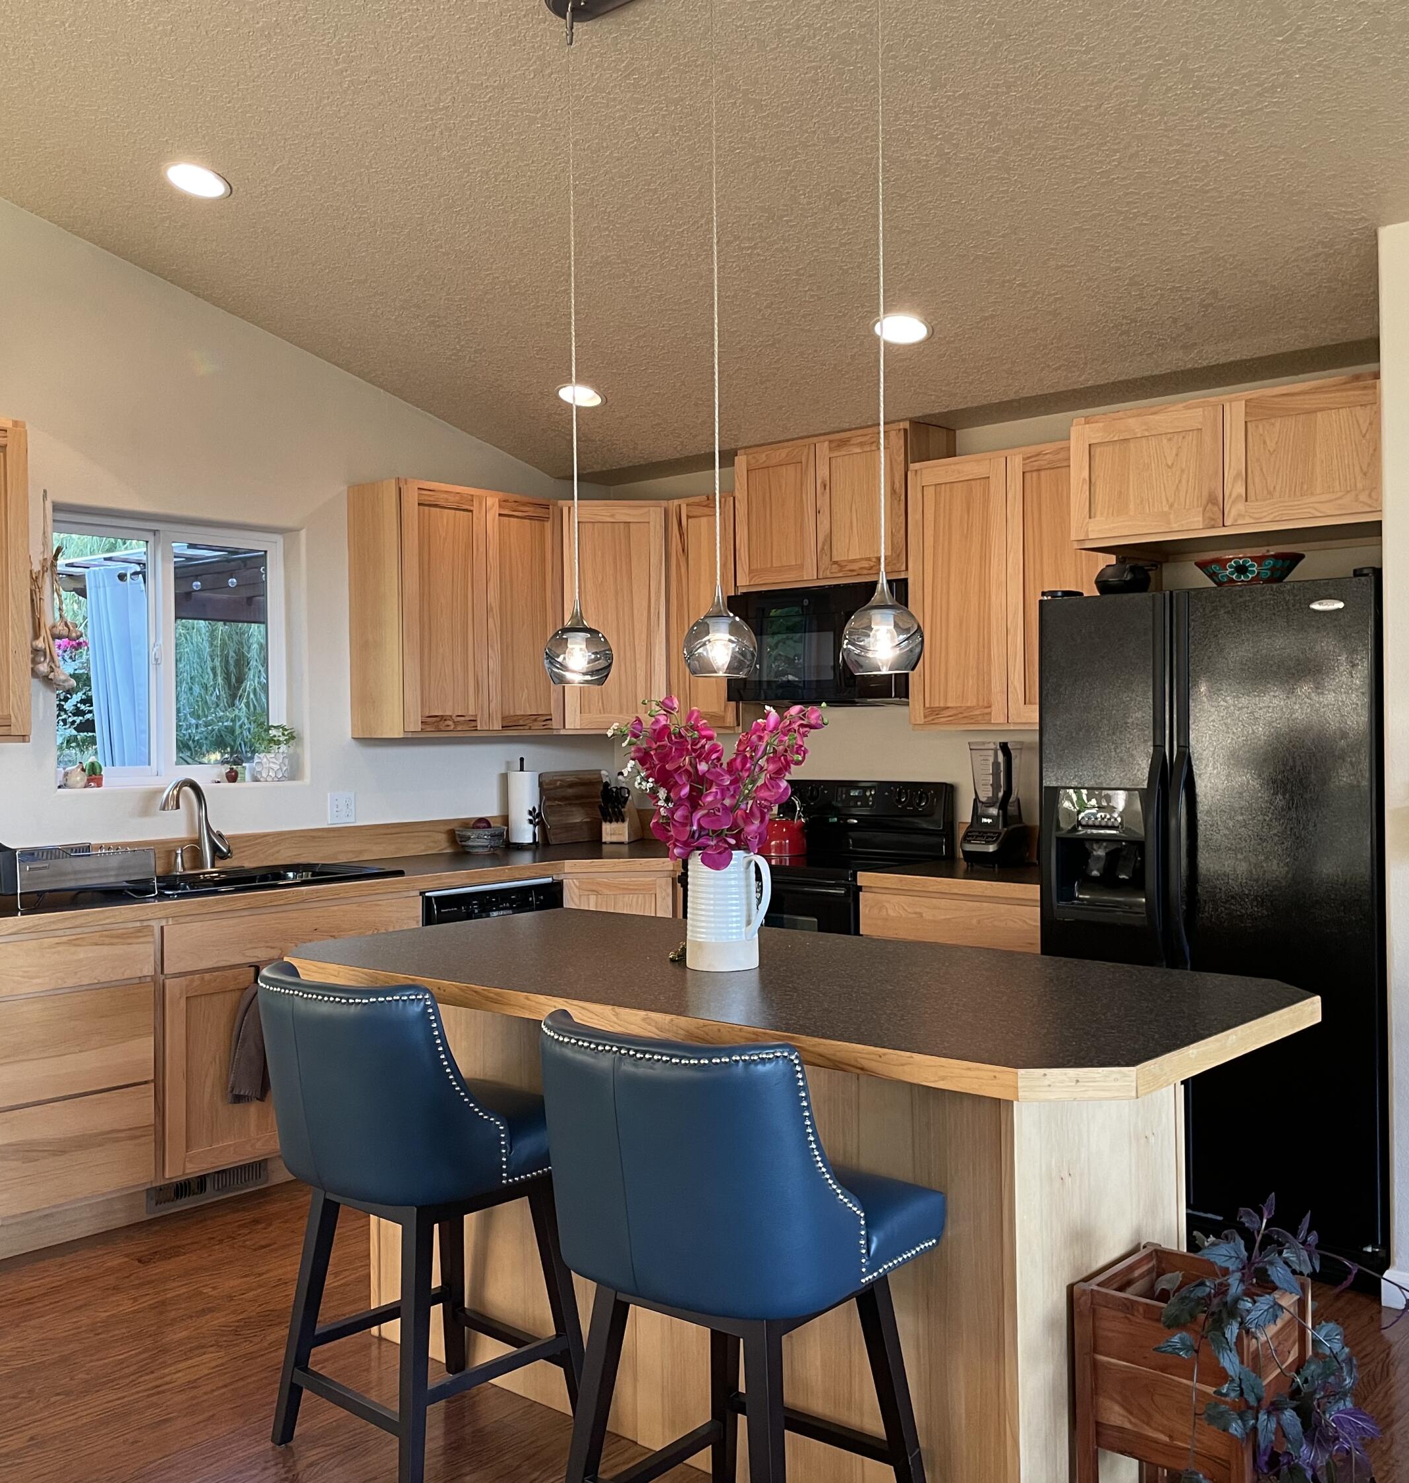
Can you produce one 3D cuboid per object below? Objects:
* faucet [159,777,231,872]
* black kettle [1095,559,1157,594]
[{"bbox_3d":[-1.661,0.279,4.829,0.070,0.310,0.290,0,1,17],"label":"faucet"},{"bbox_3d":[1.197,-0.461,4.180,0.180,0.115,0.160,0,1,42],"label":"black kettle"}]

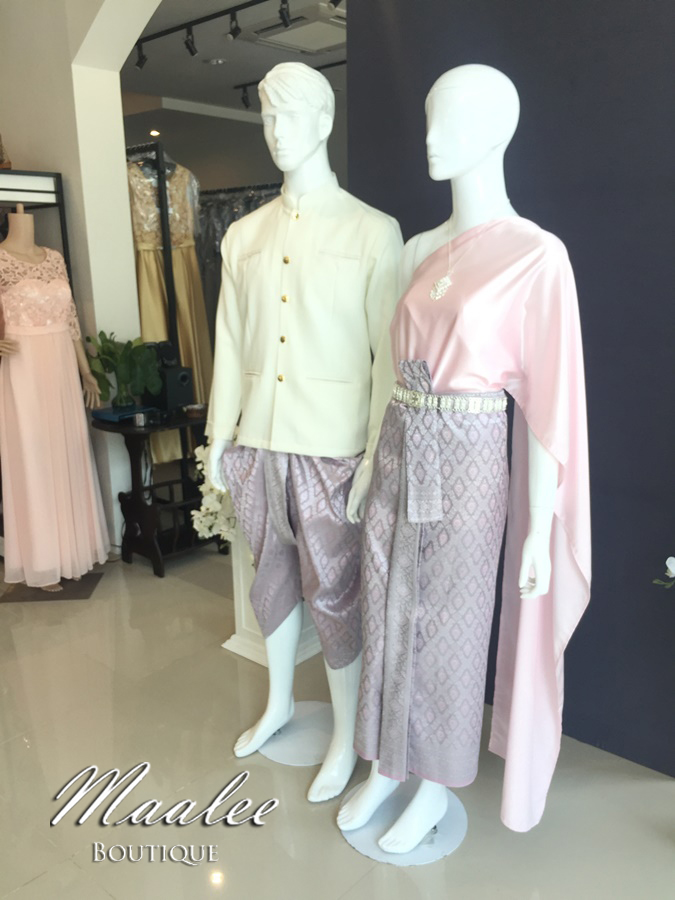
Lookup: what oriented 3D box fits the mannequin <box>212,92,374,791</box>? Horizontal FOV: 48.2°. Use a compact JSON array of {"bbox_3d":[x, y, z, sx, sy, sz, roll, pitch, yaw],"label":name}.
[{"bbox_3d":[-0.126,-0.030,2.060,0.570,1.876,0.400,8,16,32],"label":"mannequin"}]

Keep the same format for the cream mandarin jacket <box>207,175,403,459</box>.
[{"bbox_3d":[-0.106,-0.347,2.009,0.585,0.739,0.300,7,16,30],"label":"cream mandarin jacket"}]

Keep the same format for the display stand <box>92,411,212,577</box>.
[{"bbox_3d":[-0.788,0.180,3.639,0.410,0.734,0.690,12,19,42],"label":"display stand"}]

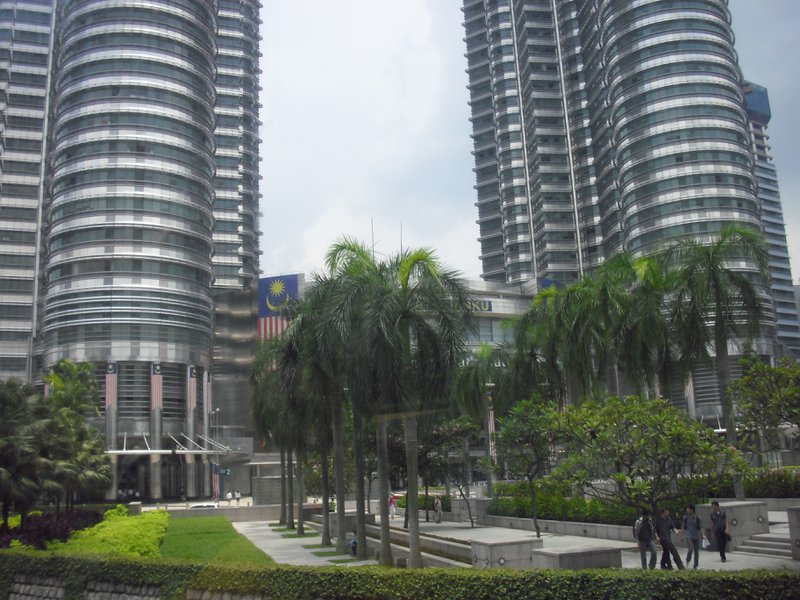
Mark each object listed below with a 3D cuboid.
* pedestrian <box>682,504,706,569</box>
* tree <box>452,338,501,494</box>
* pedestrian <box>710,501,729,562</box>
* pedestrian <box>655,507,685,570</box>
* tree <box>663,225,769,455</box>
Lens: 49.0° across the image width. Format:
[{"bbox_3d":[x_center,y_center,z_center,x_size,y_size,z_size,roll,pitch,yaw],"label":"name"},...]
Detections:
[{"bbox_3d":[7.857,6.364,23.682,0.580,1.710,0.450,-8,-14,27],"label":"pedestrian"},{"bbox_3d":[6.587,9.193,67.281,4.100,12.030,4.100,-2,-12,0],"label":"tree"},{"bbox_3d":[9.000,6.593,24.979,0.520,1.680,0.420,-7,-13,23],"label":"pedestrian"},{"bbox_3d":[7.098,6.380,23.367,0.640,1.570,0.520,1,-13,-13],"label":"pedestrian"},{"bbox_3d":[15.419,2.794,41.412,4.700,13.260,4.600,-2,-12,0],"label":"tree"}]

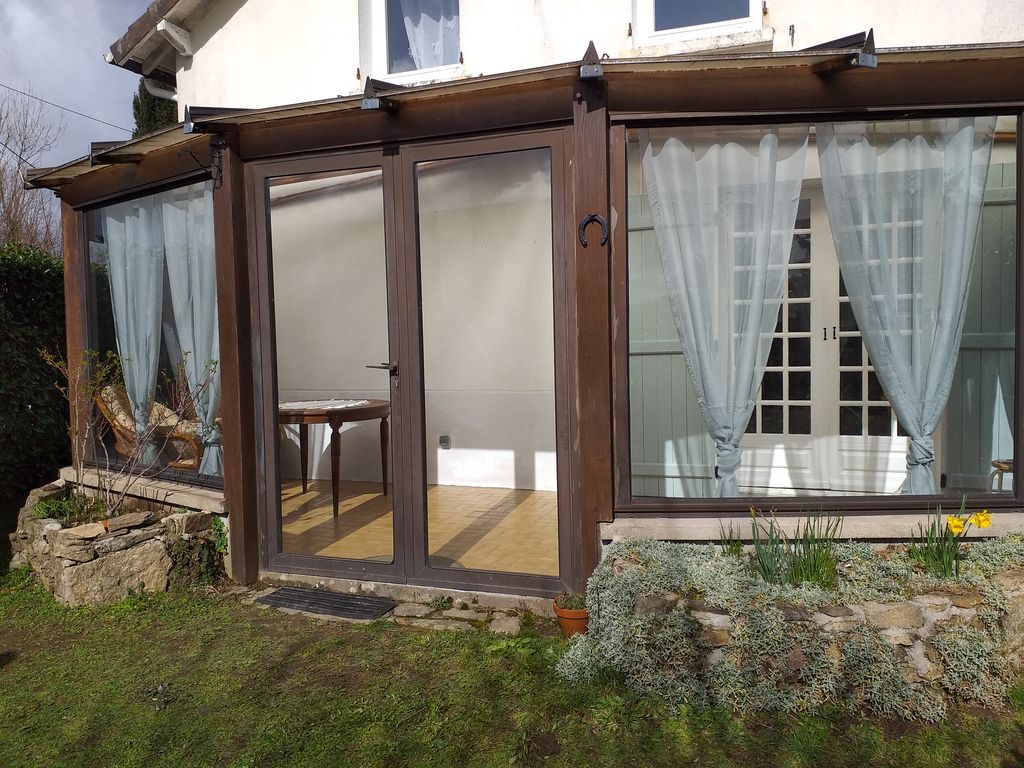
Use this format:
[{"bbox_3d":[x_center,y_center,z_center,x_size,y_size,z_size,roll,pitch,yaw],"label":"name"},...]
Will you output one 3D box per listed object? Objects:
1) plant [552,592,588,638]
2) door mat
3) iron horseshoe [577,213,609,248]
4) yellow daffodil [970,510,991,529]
[{"bbox_3d":[0.266,1.021,3.375,0.178,0.195,0.178,0,3,19],"label":"plant"},{"bbox_3d":[-0.909,1.071,3.753,0.690,0.015,0.230,0,3,25],"label":"door mat"},{"bbox_3d":[0.353,-0.658,3.314,0.131,0.146,0.020,-1,3,8],"label":"iron horseshoe"},{"bbox_3d":[1.890,0.545,3.096,0.080,0.072,0.055,-2,8,-23],"label":"yellow daffodil"}]

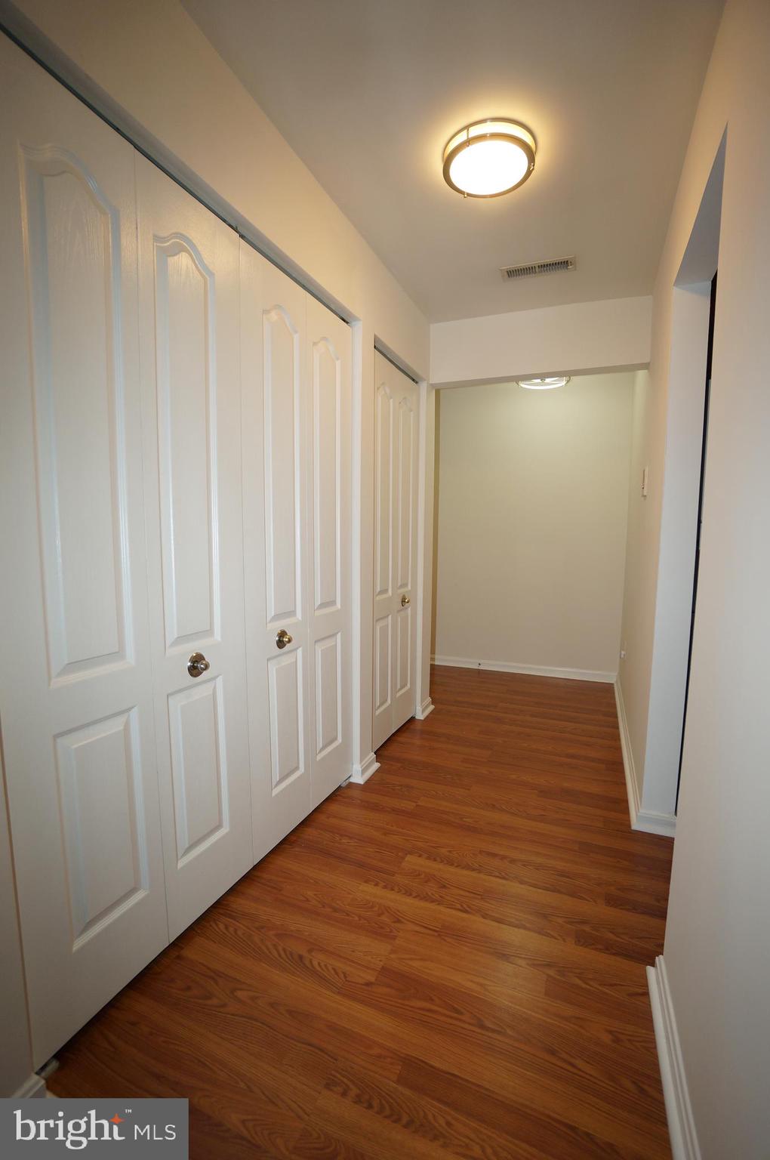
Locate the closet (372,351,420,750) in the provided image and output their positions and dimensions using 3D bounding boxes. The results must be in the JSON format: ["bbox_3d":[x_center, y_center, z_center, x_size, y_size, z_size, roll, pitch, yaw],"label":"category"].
[{"bbox_3d":[0.036,-0.138,2.689,0.040,2.027,0.717,3,6,23],"label":"closet"}]

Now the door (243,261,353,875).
[{"bbox_3d":[-0.312,-0.064,1.896,0.040,2.027,0.722,3,6,23],"label":"door"}]

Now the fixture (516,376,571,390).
[{"bbox_3d":[1.149,-1.516,3.505,0.374,0.162,0.374,3,6,23],"label":"fixture"}]

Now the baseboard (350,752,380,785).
[{"bbox_3d":[-0.095,0.900,2.352,0.066,0.097,0.187,3,6,23],"label":"baseboard"}]

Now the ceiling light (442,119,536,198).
[{"bbox_3d":[0.348,-1.387,1.613,0.300,0.069,0.300,0,5,0],"label":"ceiling light"}]

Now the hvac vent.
[{"bbox_3d":[0.734,-1.479,2.313,0.338,0.015,0.126,3,6,23],"label":"hvac vent"}]

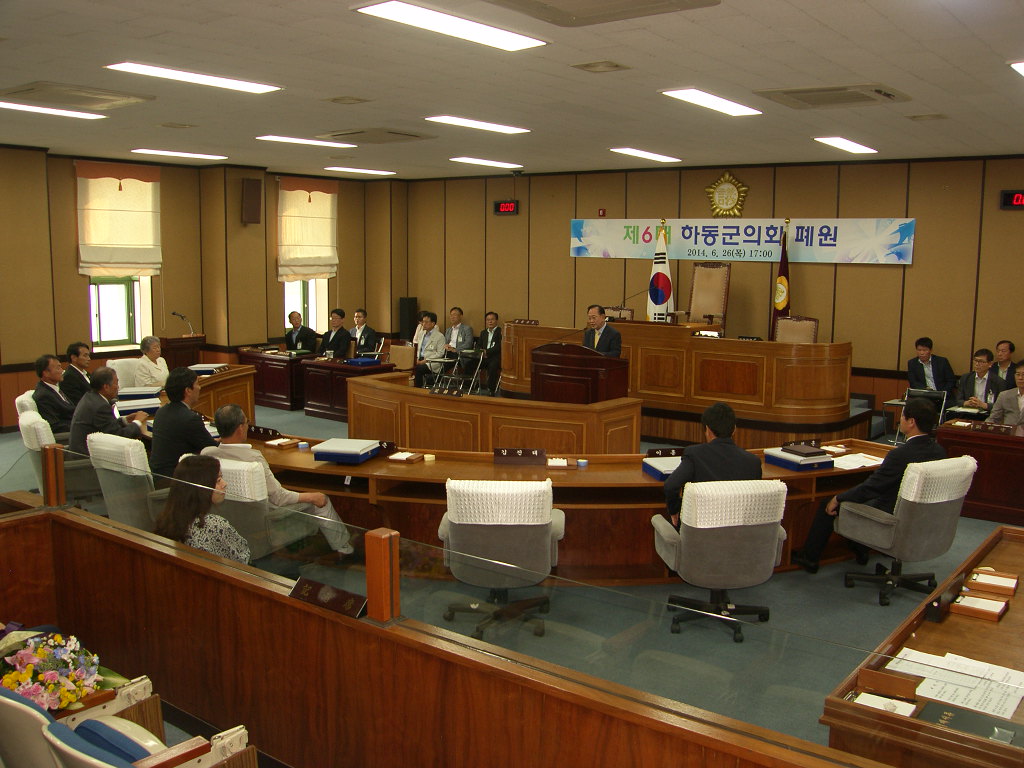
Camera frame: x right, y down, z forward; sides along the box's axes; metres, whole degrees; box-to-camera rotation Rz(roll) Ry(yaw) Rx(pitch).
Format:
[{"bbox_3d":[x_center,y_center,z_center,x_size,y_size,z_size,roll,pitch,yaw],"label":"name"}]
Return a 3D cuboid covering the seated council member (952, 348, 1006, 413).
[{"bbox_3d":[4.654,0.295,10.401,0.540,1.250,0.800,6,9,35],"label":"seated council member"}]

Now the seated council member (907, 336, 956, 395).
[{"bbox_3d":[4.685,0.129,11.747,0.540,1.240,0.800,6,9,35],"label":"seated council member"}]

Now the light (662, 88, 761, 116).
[{"bbox_3d":[1.615,-2.302,8.353,0.310,0.080,1.300,5,8,34],"label":"light"}]

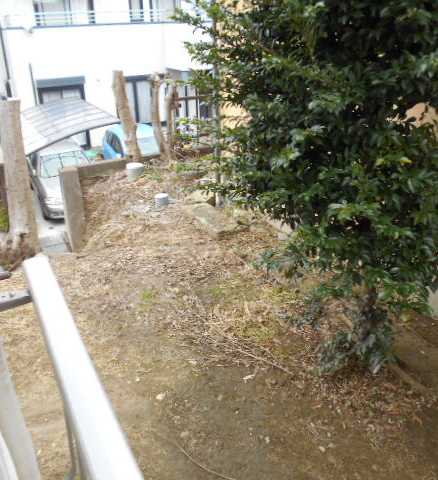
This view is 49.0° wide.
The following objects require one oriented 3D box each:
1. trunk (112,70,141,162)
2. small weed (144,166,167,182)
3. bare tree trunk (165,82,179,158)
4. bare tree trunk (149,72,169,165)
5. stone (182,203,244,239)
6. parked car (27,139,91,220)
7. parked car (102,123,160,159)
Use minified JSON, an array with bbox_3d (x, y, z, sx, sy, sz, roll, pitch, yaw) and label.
[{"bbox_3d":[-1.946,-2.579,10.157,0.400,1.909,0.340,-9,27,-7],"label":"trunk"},{"bbox_3d":[-1.282,-1.339,9.637,0.450,0.200,0.360,-13,29,-25],"label":"small weed"},{"bbox_3d":[-1.040,-2.611,10.567,0.280,1.630,0.260,0,26,-7],"label":"bare tree trunk"},{"bbox_3d":[-1.260,-2.586,10.257,0.340,1.881,0.300,-5,26,-5],"label":"bare tree trunk"},{"bbox_3d":[-0.087,-0.310,7.444,0.470,0.120,1.120,-13,29,-25],"label":"stone"},{"bbox_3d":[-4.596,-1.969,14.042,1.700,1.470,4.350,-13,29,-25],"label":"parked car"},{"bbox_3d":[-2.714,-2.687,15.423,1.660,1.520,3.750,-13,29,-25],"label":"parked car"}]

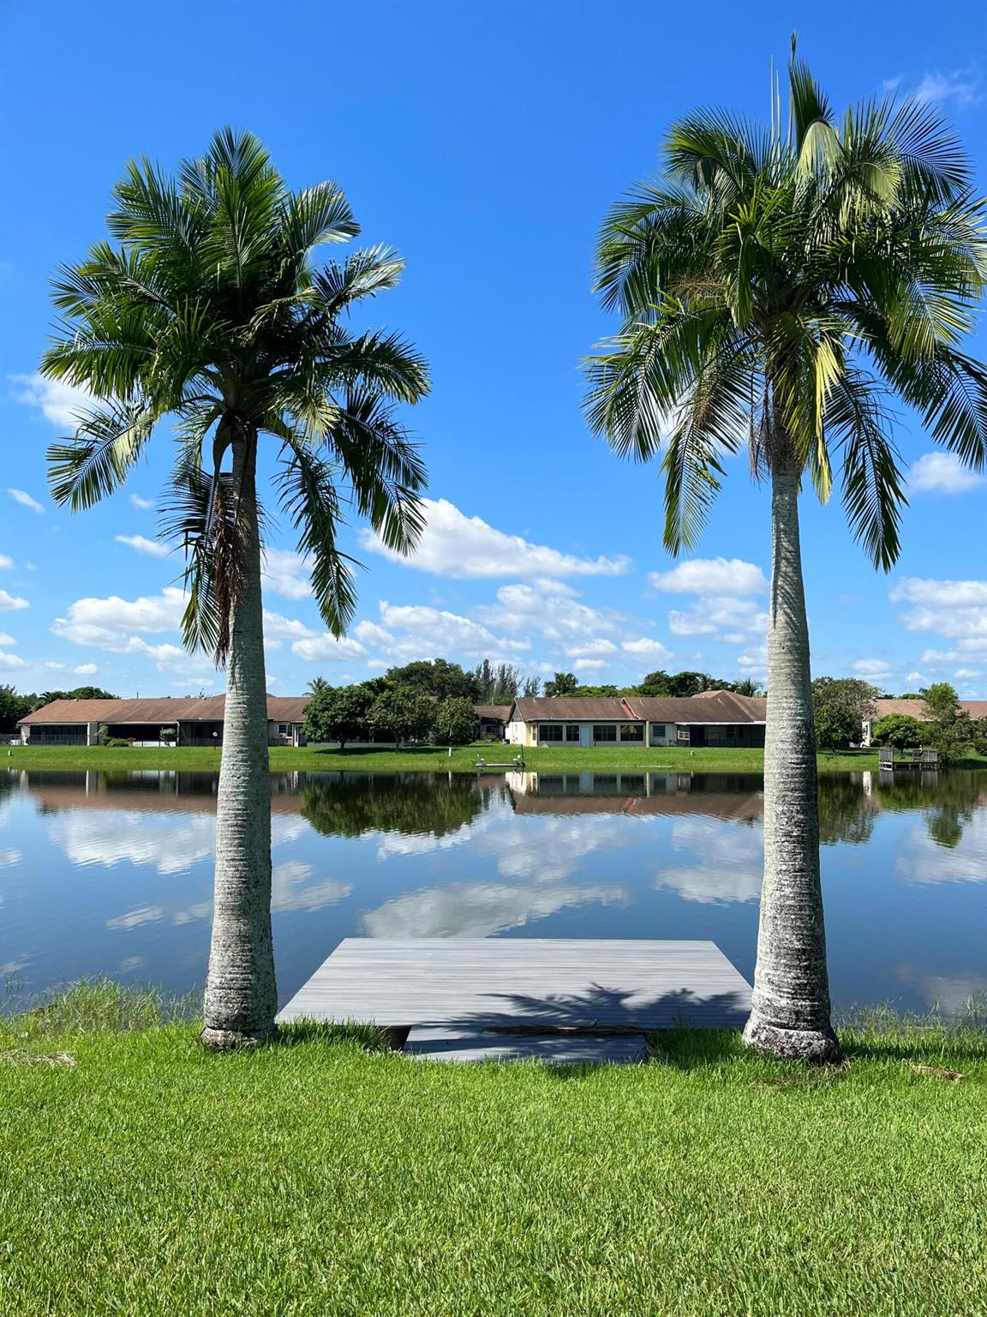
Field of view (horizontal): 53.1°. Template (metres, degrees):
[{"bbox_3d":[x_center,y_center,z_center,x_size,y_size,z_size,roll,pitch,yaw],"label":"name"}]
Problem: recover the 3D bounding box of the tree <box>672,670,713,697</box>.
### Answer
[{"bbox_3d":[33.012,7.614,164.872,7.500,11.300,7.500,0,-4,0],"label":"tree"}]

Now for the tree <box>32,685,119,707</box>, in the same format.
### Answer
[{"bbox_3d":[-61.076,7.850,144.806,12.000,8.020,10.500,0,-4,0],"label":"tree"}]

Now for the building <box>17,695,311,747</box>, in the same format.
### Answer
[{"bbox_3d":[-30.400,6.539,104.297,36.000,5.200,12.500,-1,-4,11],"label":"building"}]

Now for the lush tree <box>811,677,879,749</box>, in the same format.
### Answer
[{"bbox_3d":[33.244,5.220,93.865,7.200,6.930,6.800,0,-4,0],"label":"lush tree"}]

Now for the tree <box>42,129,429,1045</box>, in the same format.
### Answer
[{"bbox_3d":[-2.397,-0.831,9.181,3.600,8.500,3.500,0,-4,0],"label":"tree"}]

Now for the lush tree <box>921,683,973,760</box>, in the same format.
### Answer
[{"bbox_3d":[38.408,5.415,83.827,4.500,6.740,4.300,0,-4,0],"label":"lush tree"}]

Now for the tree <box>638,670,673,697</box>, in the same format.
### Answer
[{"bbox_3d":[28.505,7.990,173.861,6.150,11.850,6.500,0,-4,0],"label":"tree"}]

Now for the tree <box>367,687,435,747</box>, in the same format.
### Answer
[{"bbox_3d":[-8.101,5.388,87.837,6.040,5.770,5.900,0,-4,0],"label":"tree"}]

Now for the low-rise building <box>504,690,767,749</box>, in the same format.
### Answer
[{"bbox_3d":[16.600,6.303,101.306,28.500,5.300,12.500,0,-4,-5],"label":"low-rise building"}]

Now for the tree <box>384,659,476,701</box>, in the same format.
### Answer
[{"bbox_3d":[-8.970,5.963,144.938,13.200,11.800,12.000,0,-4,0],"label":"tree"}]

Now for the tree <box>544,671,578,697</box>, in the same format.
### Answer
[{"bbox_3d":[10.023,7.007,145.863,5.010,9.950,5.000,0,-4,0],"label":"tree"}]

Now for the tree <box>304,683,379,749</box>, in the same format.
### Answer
[{"bbox_3d":[-13.483,5.259,86.844,6.610,5.930,6.400,0,-4,0],"label":"tree"}]

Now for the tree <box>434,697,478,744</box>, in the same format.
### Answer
[{"bbox_3d":[-3.379,5.749,88.815,4.070,4.670,4.100,0,-4,0],"label":"tree"}]

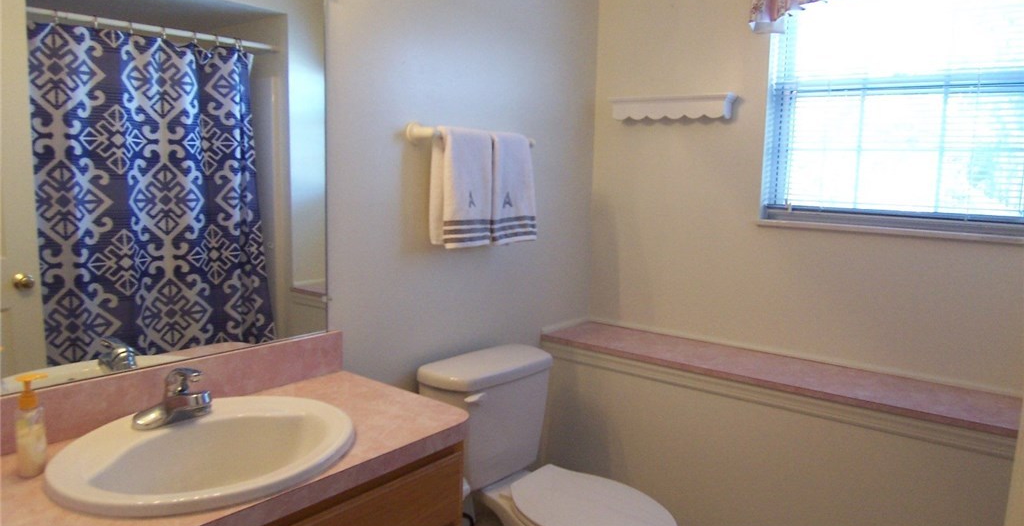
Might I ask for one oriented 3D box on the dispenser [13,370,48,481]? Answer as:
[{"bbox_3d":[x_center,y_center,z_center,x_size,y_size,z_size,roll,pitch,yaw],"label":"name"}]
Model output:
[{"bbox_3d":[-0.807,0.271,1.144,0.049,0.168,0.051,-6,10,-43],"label":"dispenser"}]

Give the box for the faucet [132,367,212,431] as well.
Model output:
[{"bbox_3d":[-0.642,0.264,1.345,0.163,0.097,0.153,7,9,38],"label":"faucet"}]

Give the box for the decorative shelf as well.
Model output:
[{"bbox_3d":[0.555,-0.548,2.426,0.457,0.085,0.078,7,9,38],"label":"decorative shelf"}]

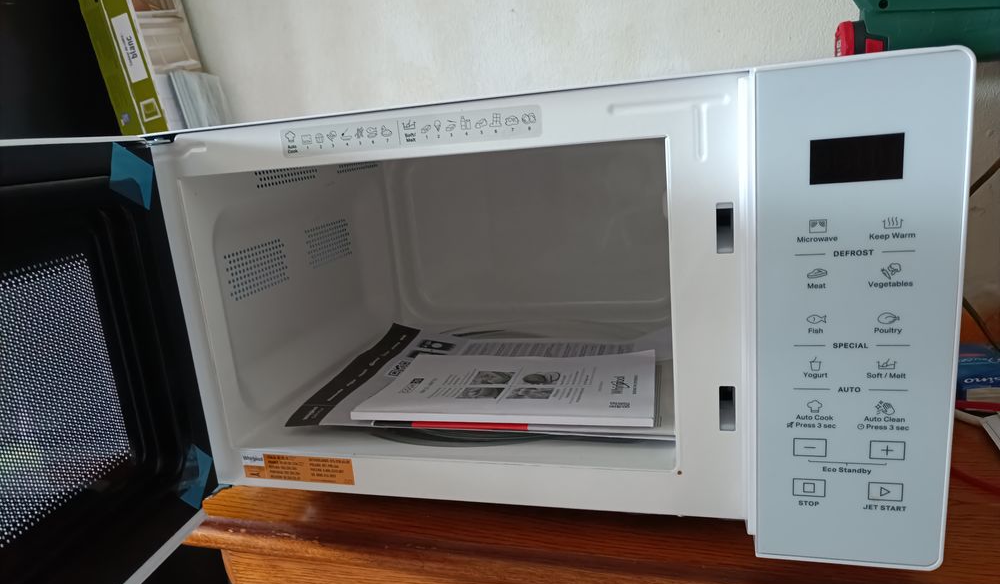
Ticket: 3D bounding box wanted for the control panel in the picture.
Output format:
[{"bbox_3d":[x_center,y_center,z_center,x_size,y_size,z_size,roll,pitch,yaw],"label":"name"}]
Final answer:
[{"bbox_3d":[0.178,0.016,0.355,0.091,0.260,0.032,-1,14,17],"label":"control panel"}]

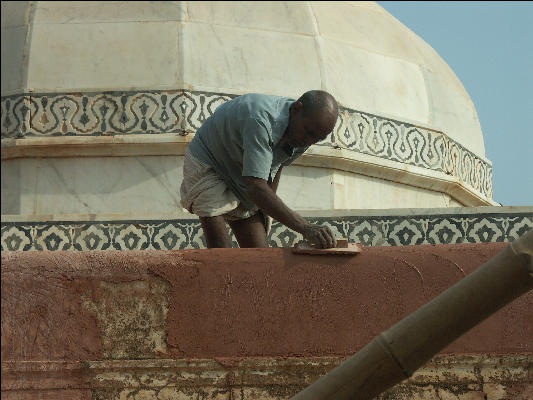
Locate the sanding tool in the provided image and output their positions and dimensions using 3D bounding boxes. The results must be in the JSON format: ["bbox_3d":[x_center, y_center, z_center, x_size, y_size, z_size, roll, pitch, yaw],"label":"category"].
[{"bbox_3d":[0.229,0.175,7.350,0.252,0.058,0.110,-1,3,0],"label":"sanding tool"}]

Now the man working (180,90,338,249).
[{"bbox_3d":[-0.020,0.180,7.580,0.680,1.200,0.480,-5,-8,29],"label":"man working"}]

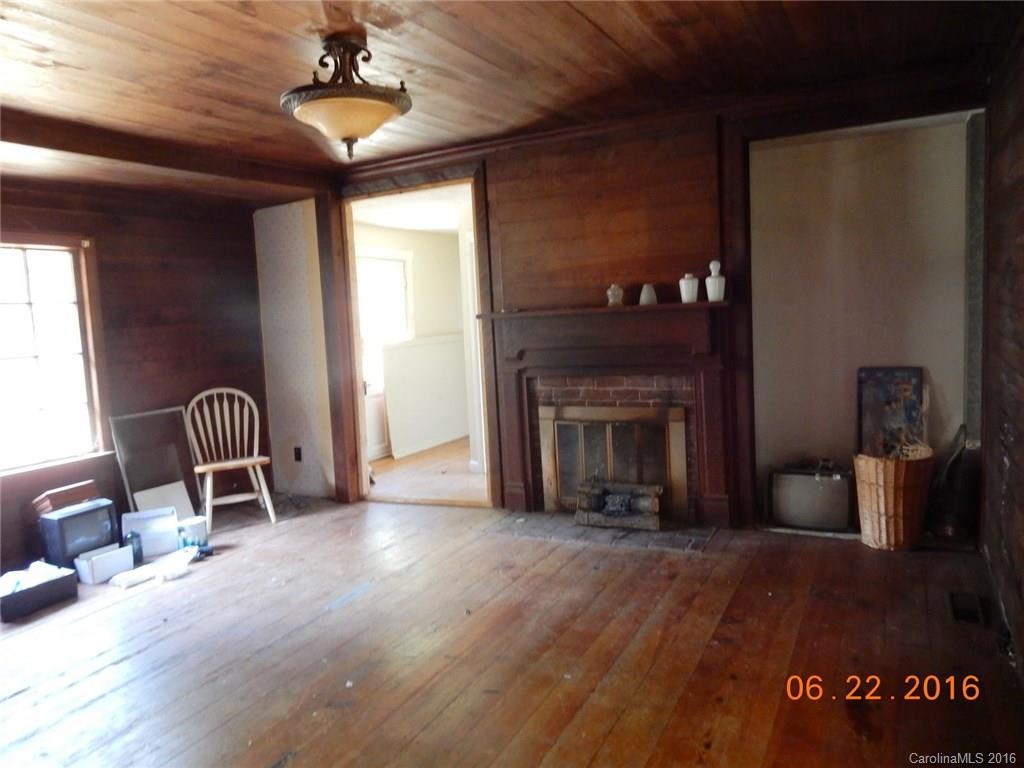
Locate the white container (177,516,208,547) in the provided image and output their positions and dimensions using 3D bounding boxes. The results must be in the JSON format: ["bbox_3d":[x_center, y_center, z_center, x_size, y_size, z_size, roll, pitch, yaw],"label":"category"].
[{"bbox_3d":[-1.978,0.918,4.574,0.163,0.174,0.102,-6,7,-26],"label":"white container"}]

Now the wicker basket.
[{"bbox_3d":[2.040,0.602,3.955,0.384,0.503,0.384,0,7,27],"label":"wicker basket"}]

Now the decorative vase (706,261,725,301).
[{"bbox_3d":[1.146,-0.577,4.155,0.112,0.232,0.112,0,7,27],"label":"decorative vase"}]

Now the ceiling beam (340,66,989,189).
[{"bbox_3d":[0.495,-1.482,4.397,3.944,0.156,0.136,0,7,27],"label":"ceiling beam"}]

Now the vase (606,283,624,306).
[{"bbox_3d":[0.620,-0.536,4.432,0.103,0.131,0.103,0,7,27],"label":"vase"}]

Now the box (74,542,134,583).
[{"bbox_3d":[-2.254,0.992,4.111,0.116,0.147,0.258,0,6,24],"label":"box"}]

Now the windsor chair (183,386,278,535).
[{"bbox_3d":[-1.943,0.494,5.122,0.462,0.908,0.537,-6,7,-26],"label":"windsor chair"}]

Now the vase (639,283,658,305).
[{"bbox_3d":[0.804,-0.526,4.339,0.103,0.125,0.103,0,7,27],"label":"vase"}]

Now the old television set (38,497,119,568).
[{"bbox_3d":[-2.557,0.892,4.301,0.299,0.337,0.359,0,6,23],"label":"old television set"}]

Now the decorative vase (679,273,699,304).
[{"bbox_3d":[1.011,-0.545,4.229,0.109,0.167,0.109,0,7,27],"label":"decorative vase"}]

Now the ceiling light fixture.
[{"bbox_3d":[-0.665,-1.148,2.995,0.496,0.469,0.496,-3,6,0],"label":"ceiling light fixture"}]

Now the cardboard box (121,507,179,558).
[{"bbox_3d":[-2.186,0.891,4.470,0.279,0.268,0.122,-6,7,-26],"label":"cardboard box"}]

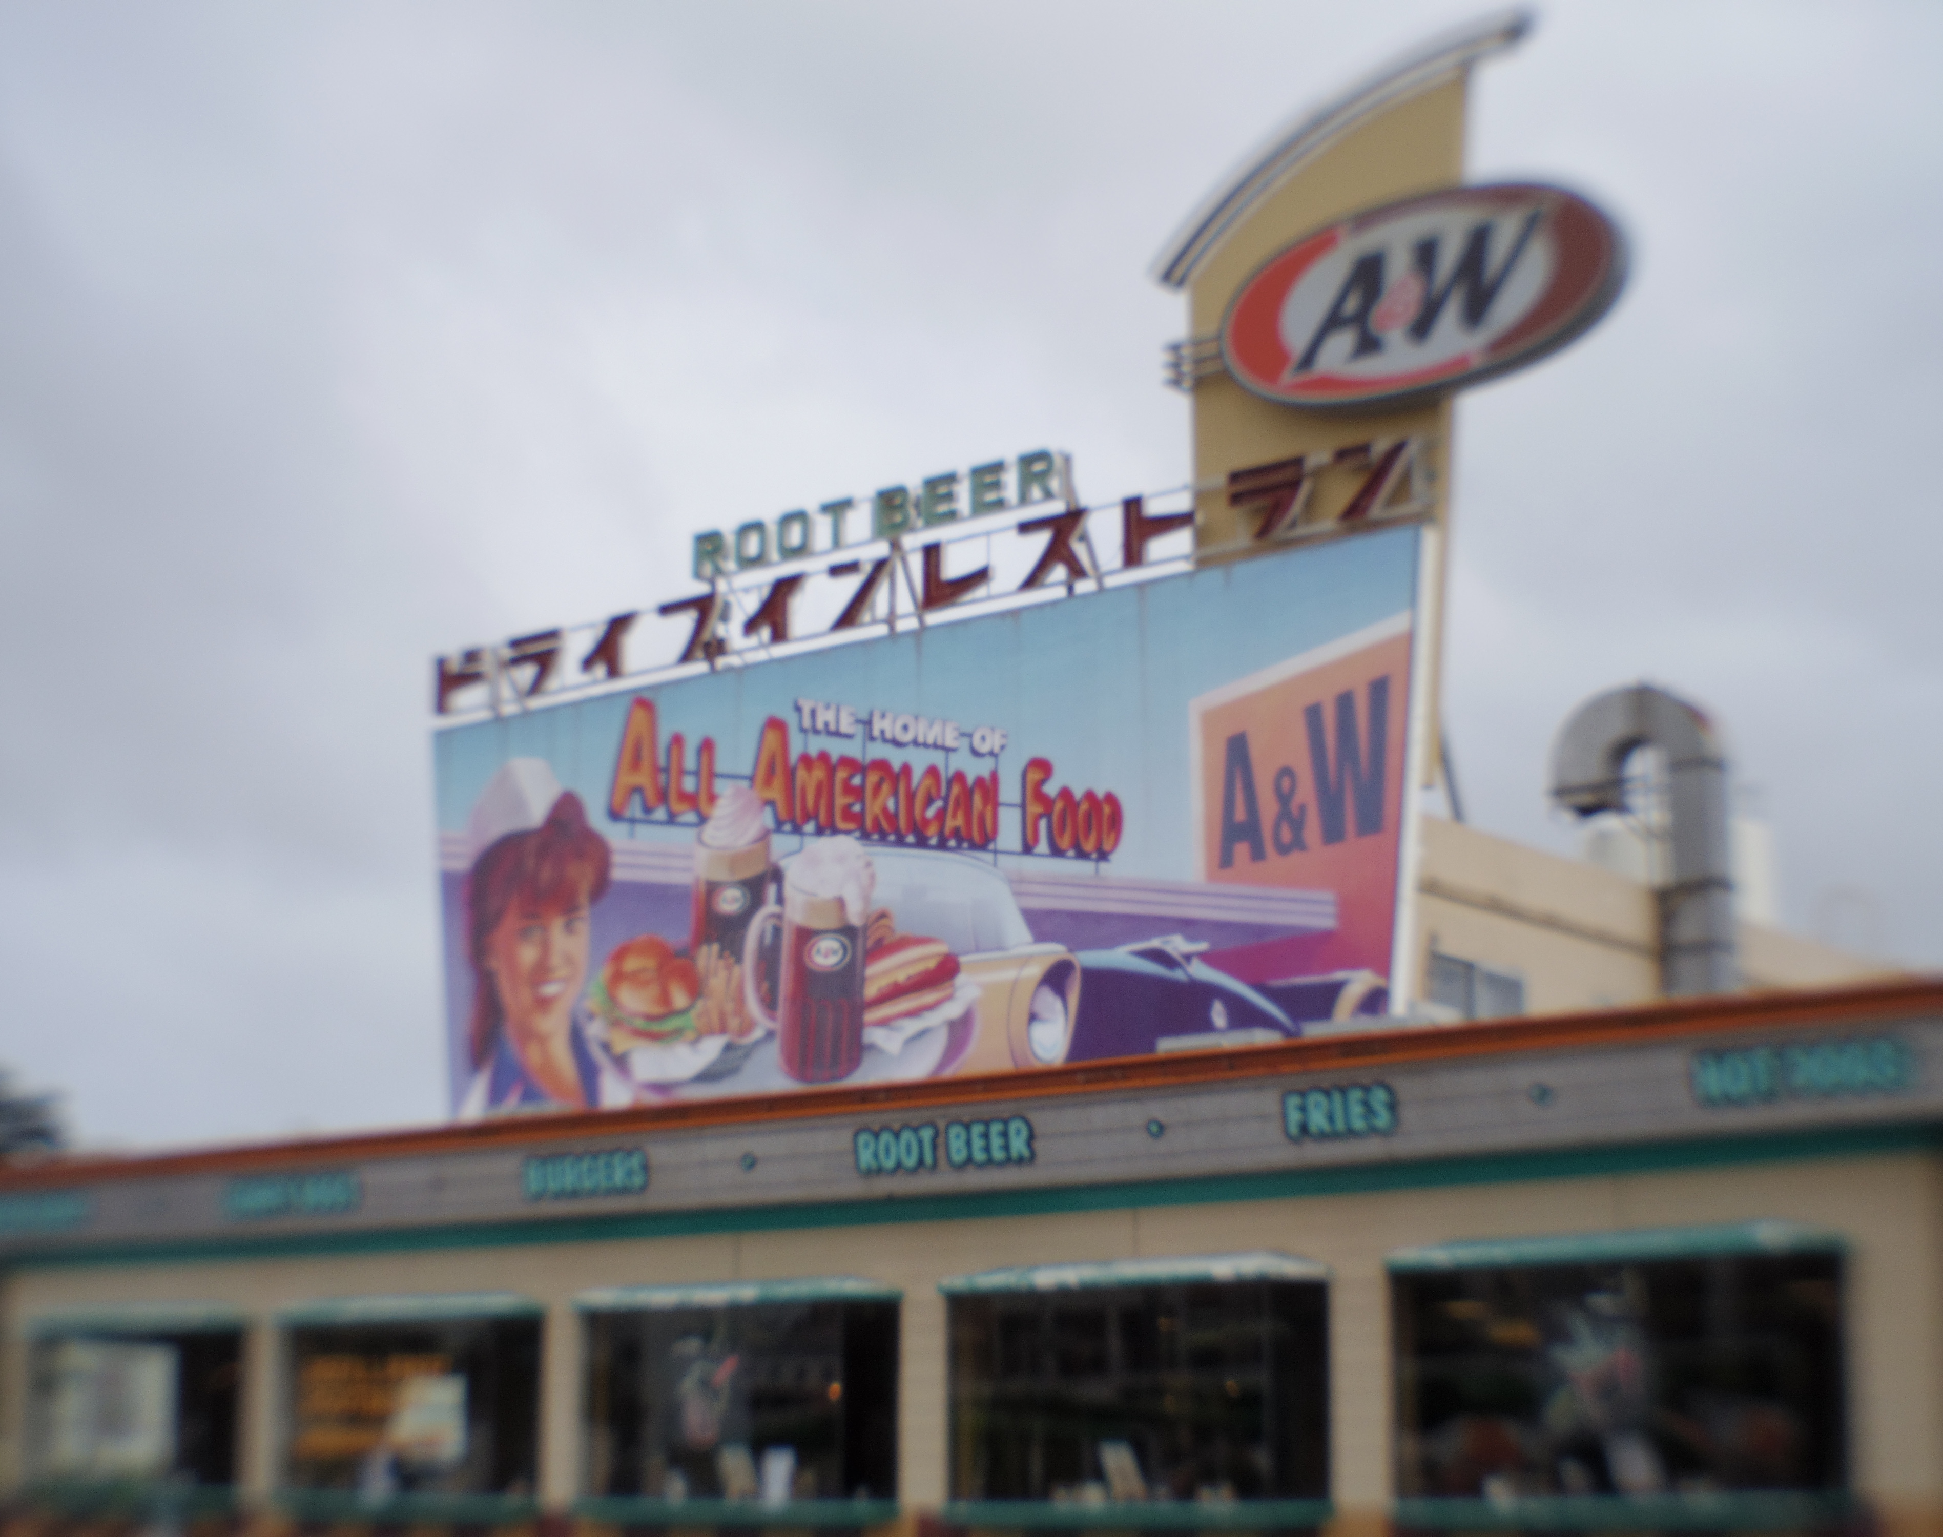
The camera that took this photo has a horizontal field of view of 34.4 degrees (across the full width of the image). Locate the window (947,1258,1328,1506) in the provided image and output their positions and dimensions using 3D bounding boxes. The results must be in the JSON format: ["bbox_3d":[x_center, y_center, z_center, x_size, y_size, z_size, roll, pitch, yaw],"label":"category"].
[{"bbox_3d":[0.905,3.533,17.919,2.504,1.286,0.150,-10,-16,36],"label":"window"}]

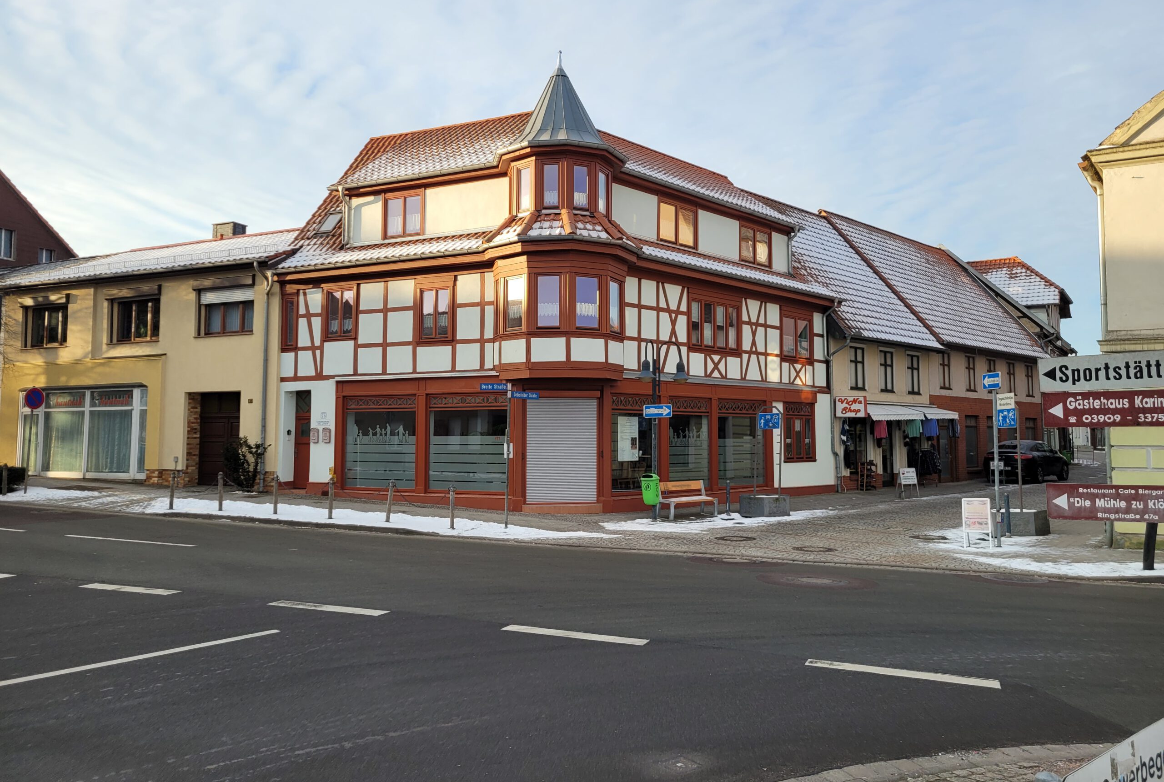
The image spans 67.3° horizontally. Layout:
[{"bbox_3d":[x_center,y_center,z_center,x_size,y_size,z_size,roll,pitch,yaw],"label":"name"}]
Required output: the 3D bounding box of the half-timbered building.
[{"bbox_3d":[0.072,-2.660,27.805,18.625,12.100,11.200,1,-3,-11],"label":"half-timbered building"}]

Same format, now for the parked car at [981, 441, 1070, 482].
[{"bbox_3d":[18.591,2.892,36.449,4.840,1.670,1.960,3,-4,-45],"label":"parked car"}]

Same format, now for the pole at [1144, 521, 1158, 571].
[{"bbox_3d":[8.375,2.156,12.854,0.140,0.920,0.140,7,-3,0],"label":"pole"}]

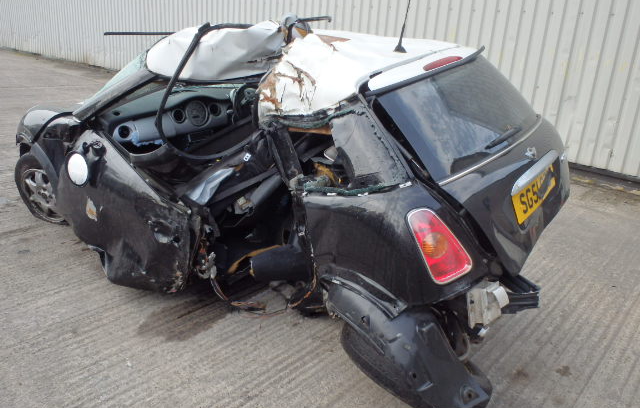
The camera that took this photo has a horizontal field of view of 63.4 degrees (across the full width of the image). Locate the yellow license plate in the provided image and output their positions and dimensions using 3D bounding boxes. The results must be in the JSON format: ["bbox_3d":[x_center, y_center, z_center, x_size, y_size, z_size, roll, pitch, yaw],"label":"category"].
[{"bbox_3d":[0.872,-0.051,2.072,0.015,0.111,0.520,-6,14,40],"label":"yellow license plate"}]

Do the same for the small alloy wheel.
[{"bbox_3d":[-1.853,-0.120,3.608,0.590,0.550,0.190,12,27,23],"label":"small alloy wheel"}]

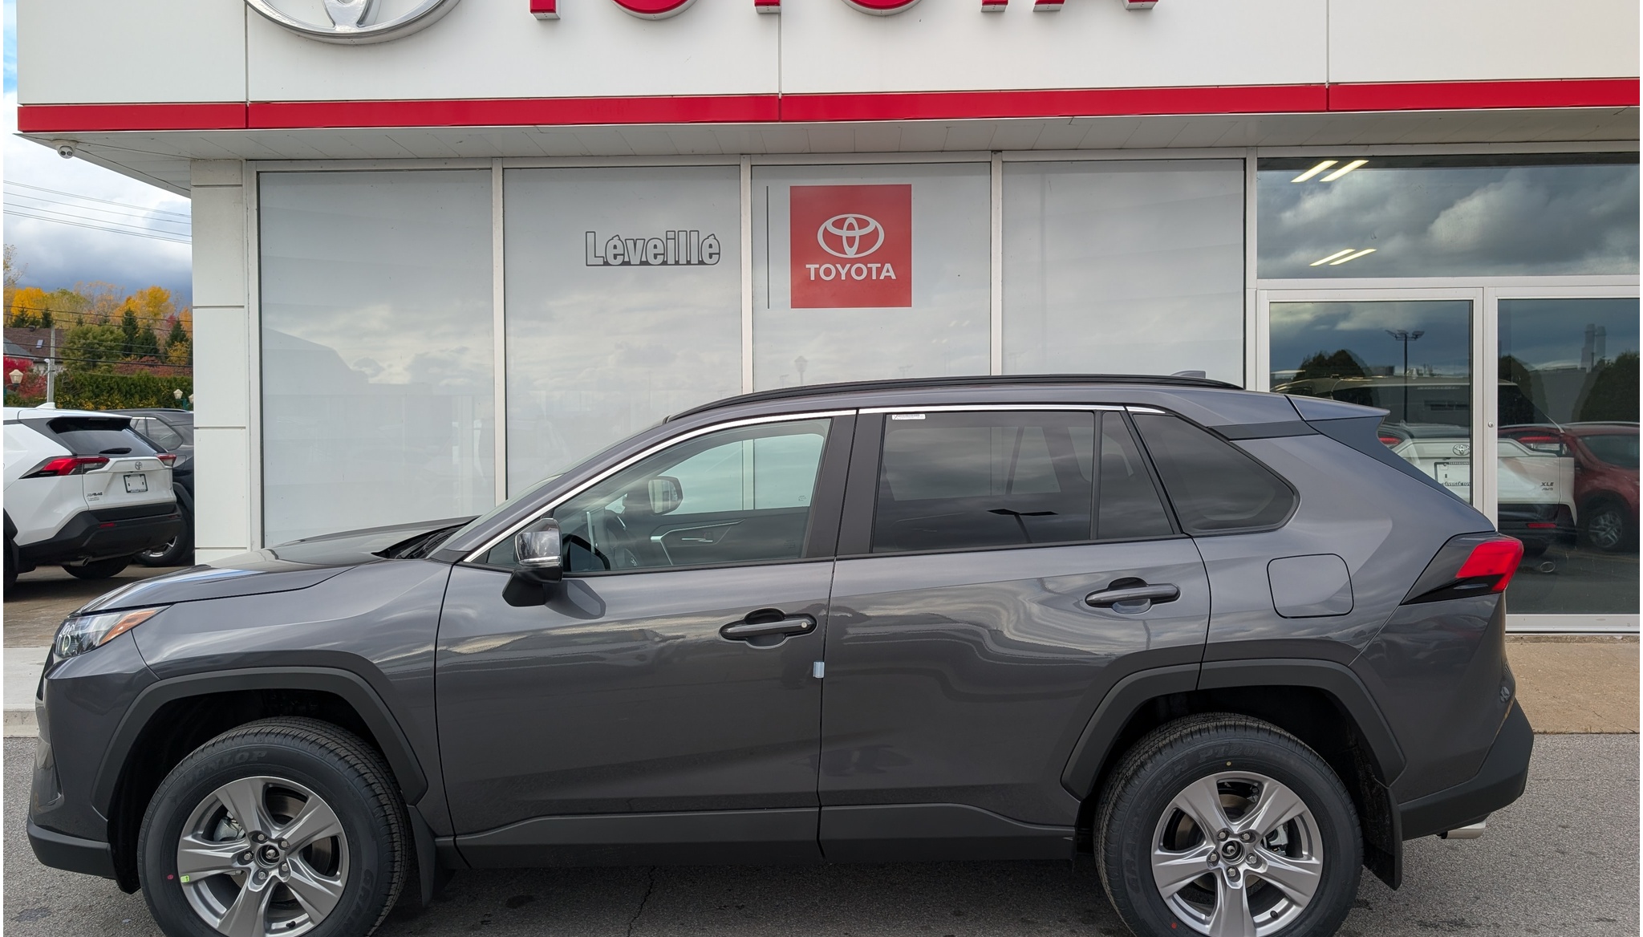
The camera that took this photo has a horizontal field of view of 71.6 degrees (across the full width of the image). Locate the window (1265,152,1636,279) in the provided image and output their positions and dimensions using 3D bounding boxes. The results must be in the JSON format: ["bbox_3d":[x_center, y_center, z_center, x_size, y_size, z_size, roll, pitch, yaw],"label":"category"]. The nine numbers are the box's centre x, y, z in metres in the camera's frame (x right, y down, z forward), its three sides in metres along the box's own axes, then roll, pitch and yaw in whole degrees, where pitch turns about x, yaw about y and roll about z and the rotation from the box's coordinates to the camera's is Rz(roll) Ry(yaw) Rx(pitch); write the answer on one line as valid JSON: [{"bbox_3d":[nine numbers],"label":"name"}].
[{"bbox_3d":[4.067,-1.528,6.922,2.801,0.756,0.060,0,0,2],"label":"window"}]

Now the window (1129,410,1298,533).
[{"bbox_3d":[1.114,0.016,3.203,0.460,0.370,0.070,0,-19,1],"label":"window"}]

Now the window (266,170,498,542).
[{"bbox_3d":[-2.782,-0.466,7.134,1.481,2.801,0.060,0,0,2],"label":"window"}]

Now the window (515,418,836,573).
[{"bbox_3d":[-0.432,0.077,3.281,0.922,0.437,0.170,0,0,1],"label":"window"}]

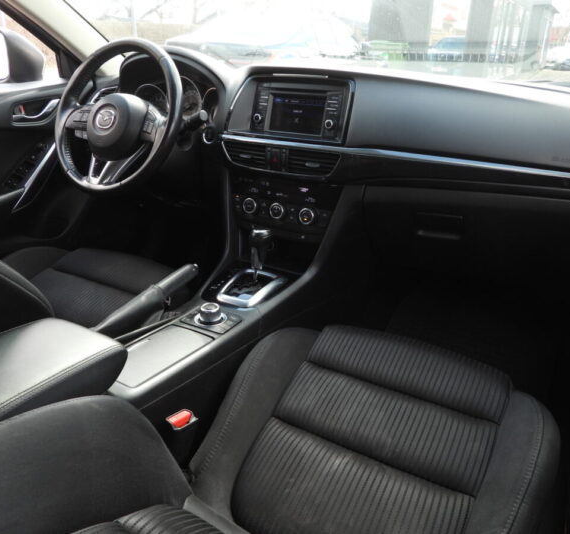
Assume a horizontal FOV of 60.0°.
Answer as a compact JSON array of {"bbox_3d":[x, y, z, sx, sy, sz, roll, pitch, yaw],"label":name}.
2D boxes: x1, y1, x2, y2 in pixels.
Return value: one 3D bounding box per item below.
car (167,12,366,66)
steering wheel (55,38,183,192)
[{"bbox_3d":[0.002,-3.524,8.504,1.820,1.620,4.500,12,27,25],"label":"car"},{"bbox_3d":[-0.398,-0.358,1.158,0.370,0.370,0.110,12,-1,25],"label":"steering wheel"}]

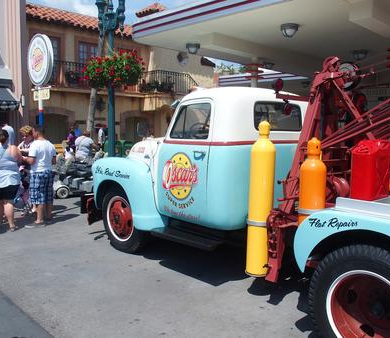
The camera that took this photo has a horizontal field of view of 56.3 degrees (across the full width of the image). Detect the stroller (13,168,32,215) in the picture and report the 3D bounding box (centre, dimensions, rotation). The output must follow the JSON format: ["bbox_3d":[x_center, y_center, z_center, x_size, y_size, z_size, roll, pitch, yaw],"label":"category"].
[{"bbox_3d":[-3.223,0.375,6.687,0.500,0.960,0.750,-2,7,-24],"label":"stroller"}]

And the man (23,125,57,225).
[{"bbox_3d":[-2.604,0.125,6.112,0.420,1.670,0.520,6,8,36],"label":"man"}]

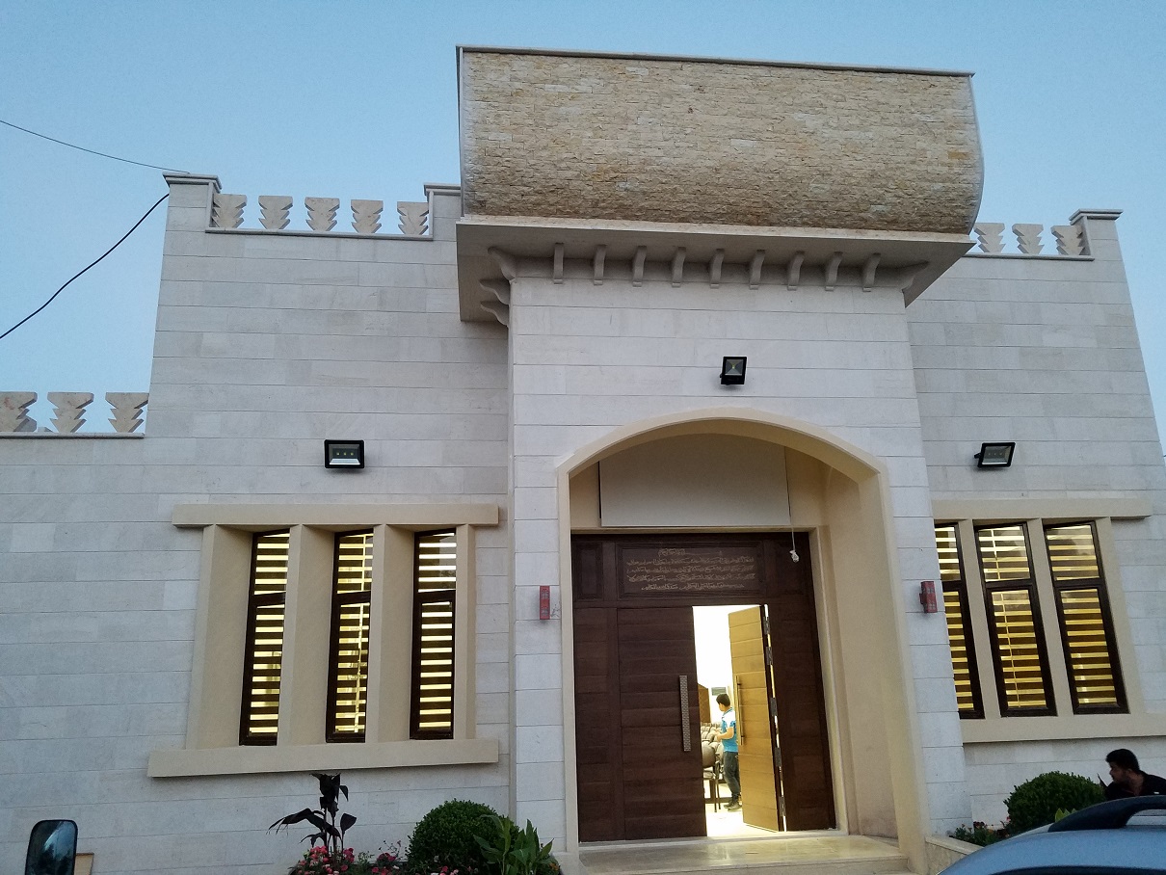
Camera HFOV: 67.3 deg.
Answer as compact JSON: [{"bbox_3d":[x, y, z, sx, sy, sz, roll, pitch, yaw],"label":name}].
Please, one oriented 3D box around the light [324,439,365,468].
[{"bbox_3d":[-2.528,0.184,9.284,0.420,0.300,0.140,0,4,-7],"label":"light"}]

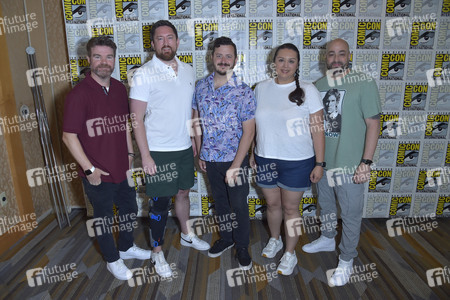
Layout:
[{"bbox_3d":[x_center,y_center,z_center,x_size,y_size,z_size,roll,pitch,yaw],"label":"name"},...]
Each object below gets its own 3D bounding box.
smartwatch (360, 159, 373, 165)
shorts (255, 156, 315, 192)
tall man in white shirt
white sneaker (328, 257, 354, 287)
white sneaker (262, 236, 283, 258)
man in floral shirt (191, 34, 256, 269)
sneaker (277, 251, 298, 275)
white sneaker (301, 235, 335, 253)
[{"bbox_3d":[1.014,0.084,2.140,0.071,0.042,0.067,10,-1,-13],"label":"smartwatch"},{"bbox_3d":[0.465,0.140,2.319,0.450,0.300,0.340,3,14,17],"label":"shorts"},{"bbox_3d":[-0.420,0.010,2.300,0.600,1.870,0.420,-6,15,-21],"label":"tall man in white shirt"},{"bbox_3d":[0.891,0.905,2.265,0.112,0.120,0.288,9,17,35],"label":"white sneaker"},{"bbox_3d":[0.398,0.811,2.547,0.103,0.125,0.265,10,17,38],"label":"white sneaker"},{"bbox_3d":[0.013,0.045,2.361,0.520,1.765,0.390,4,14,17],"label":"man in floral shirt"},{"bbox_3d":[0.501,0.891,2.380,0.103,0.103,0.262,8,16,33],"label":"sneaker"},{"bbox_3d":[0.824,0.820,2.617,0.292,0.120,0.109,-2,14,-4],"label":"white sneaker"}]

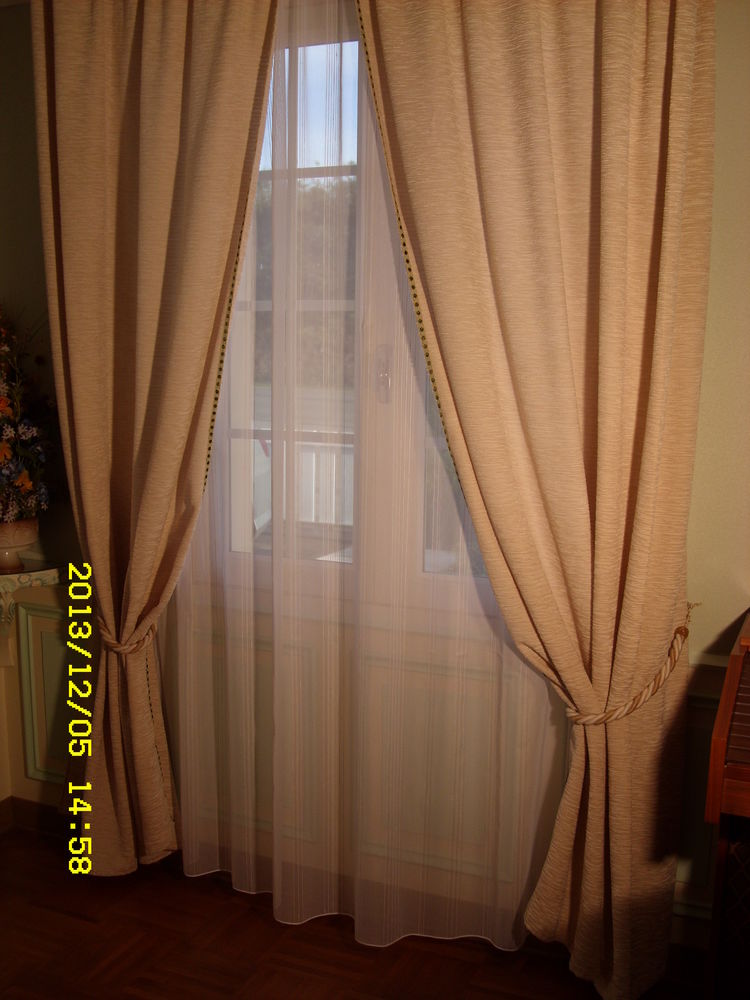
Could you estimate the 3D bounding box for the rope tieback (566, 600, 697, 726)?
[{"bbox_3d":[0.560,0.363,2.423,0.270,0.270,0.140,5,10,24],"label":"rope tieback"}]

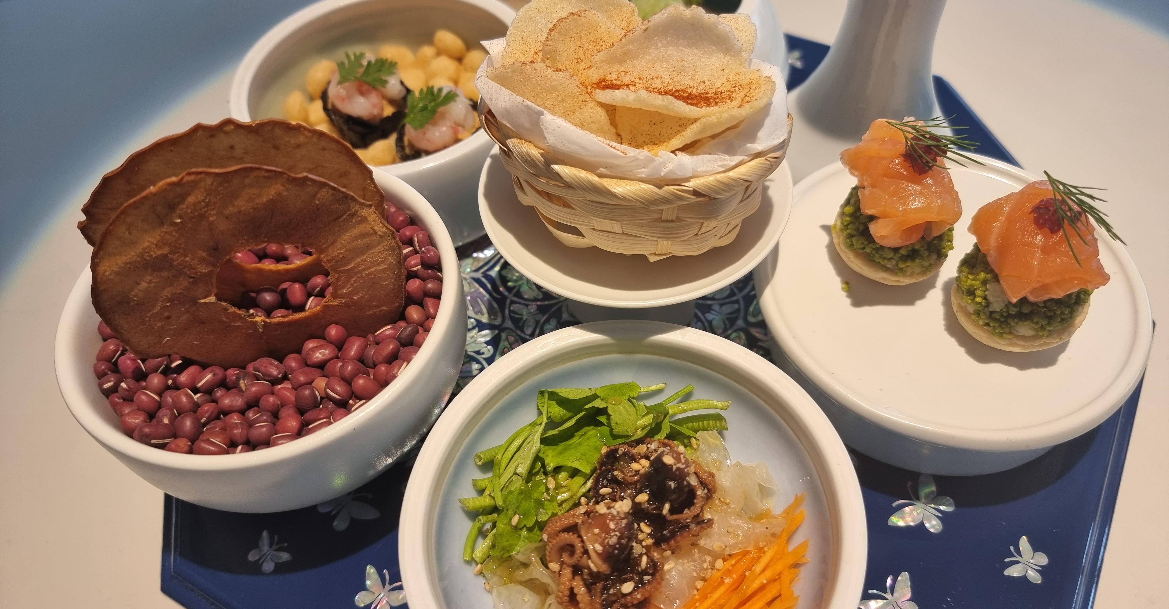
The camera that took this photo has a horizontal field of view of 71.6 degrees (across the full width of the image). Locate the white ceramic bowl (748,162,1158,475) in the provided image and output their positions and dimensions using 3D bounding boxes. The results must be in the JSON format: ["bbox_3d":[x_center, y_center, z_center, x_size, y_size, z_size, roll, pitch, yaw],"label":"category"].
[{"bbox_3d":[0.103,0.000,0.239,0.106,0.025,0.106,-2,54,3],"label":"white ceramic bowl"}]

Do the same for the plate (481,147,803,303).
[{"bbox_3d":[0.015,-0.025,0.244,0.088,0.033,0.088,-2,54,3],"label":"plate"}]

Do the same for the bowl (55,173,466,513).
[{"bbox_3d":[-0.085,0.011,0.233,0.103,0.045,0.103,-2,54,3],"label":"bowl"}]

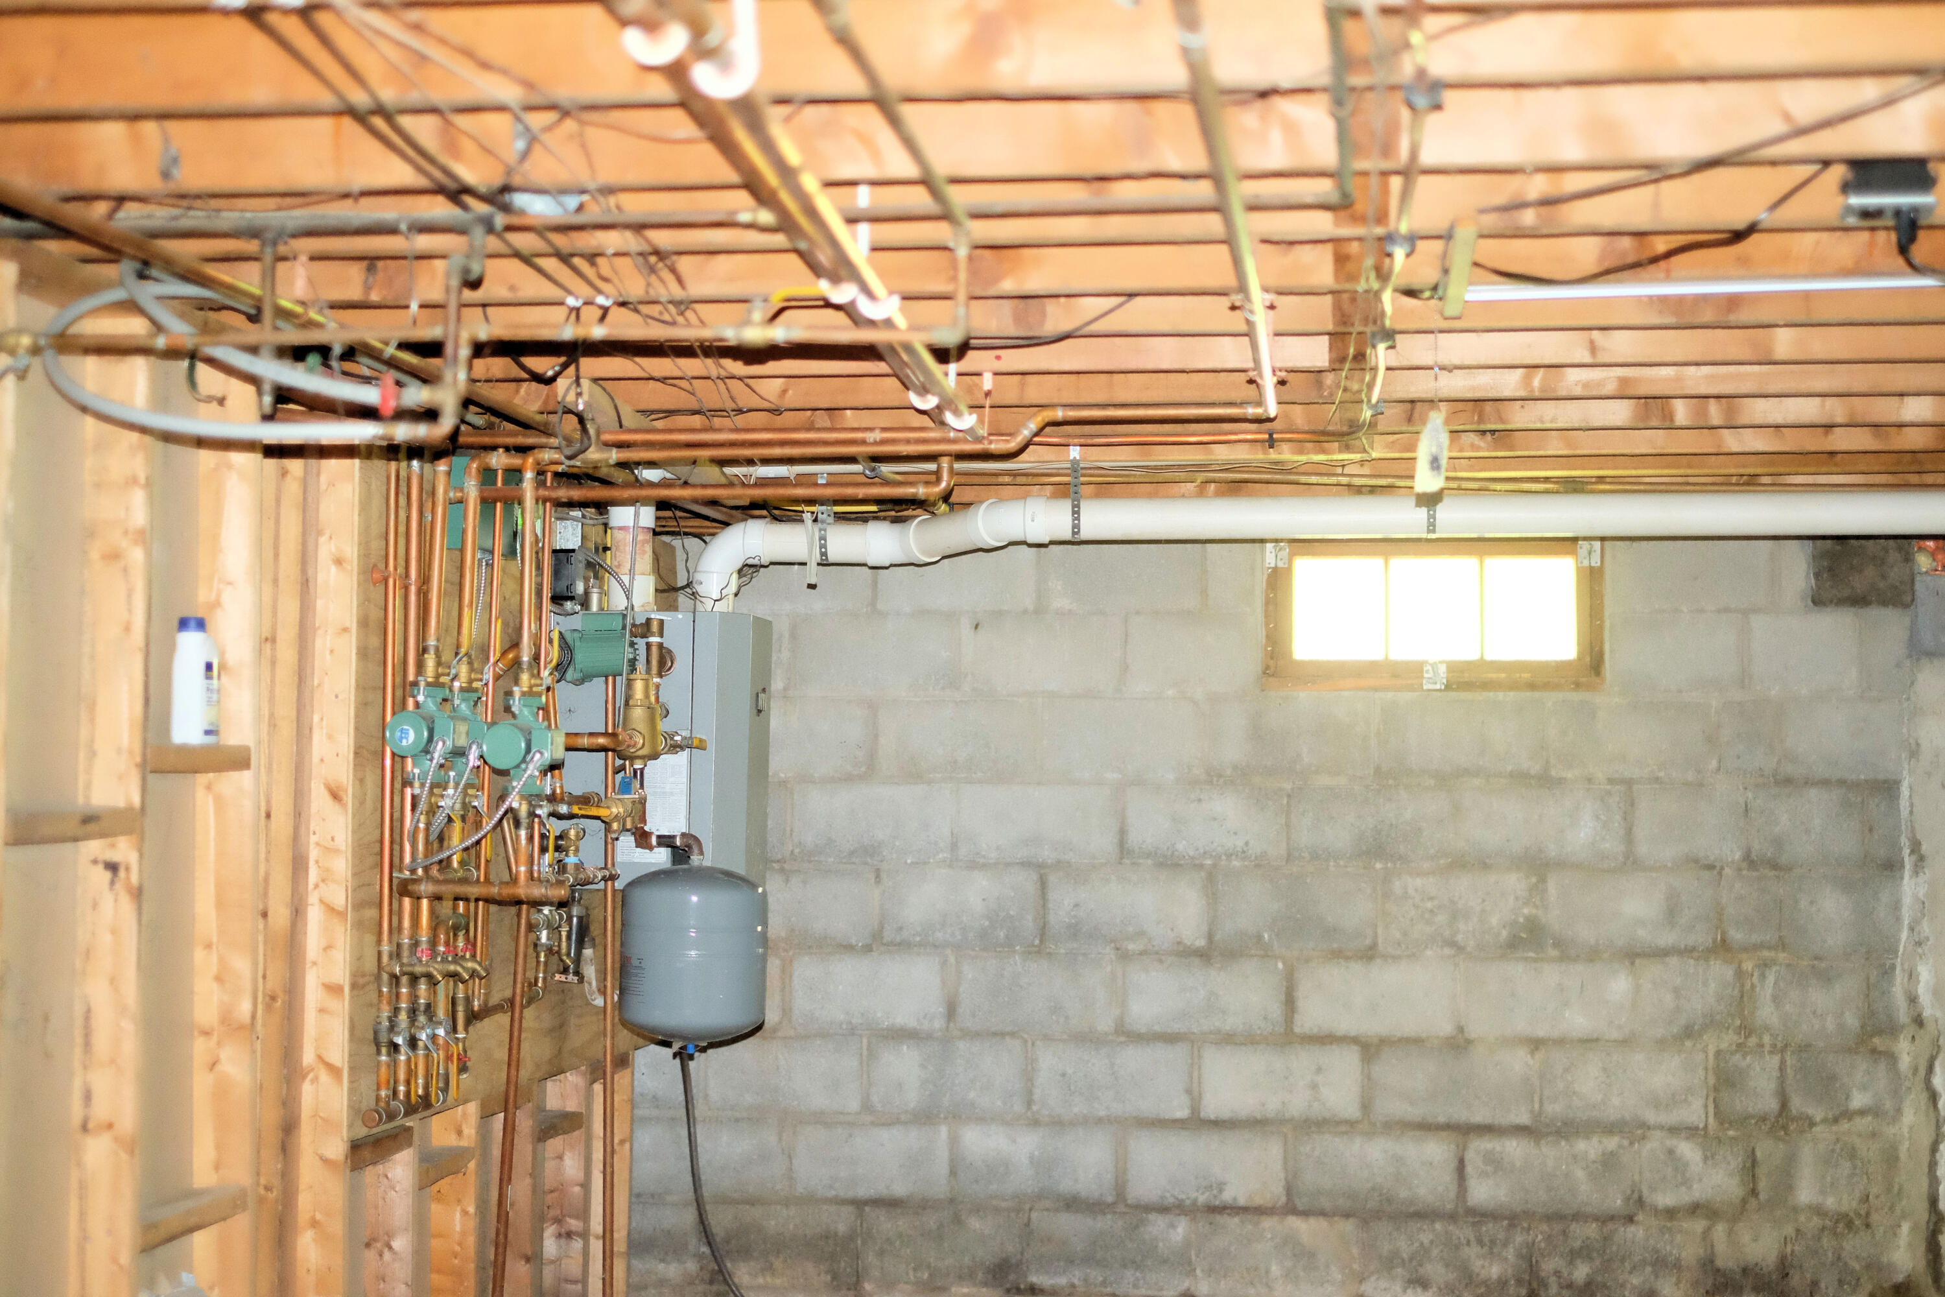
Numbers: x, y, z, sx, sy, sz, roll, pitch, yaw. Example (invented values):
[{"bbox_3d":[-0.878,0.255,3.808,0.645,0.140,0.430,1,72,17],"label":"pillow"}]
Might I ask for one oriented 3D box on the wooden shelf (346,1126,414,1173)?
[{"bbox_3d":[-1.063,0.865,4.966,0.089,0.039,0.350,0,-3,7],"label":"wooden shelf"}]

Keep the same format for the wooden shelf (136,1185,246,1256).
[{"bbox_3d":[-1.160,0.818,4.128,0.089,0.039,0.380,0,-3,7],"label":"wooden shelf"}]

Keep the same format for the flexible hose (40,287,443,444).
[{"bbox_3d":[-0.887,-0.376,3.732,0.480,0.240,0.420,0,-3,7],"label":"flexible hose"}]

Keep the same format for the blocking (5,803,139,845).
[{"bbox_3d":[-1.206,0.230,3.737,0.089,0.039,0.380,0,-3,7],"label":"blocking"}]

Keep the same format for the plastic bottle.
[{"bbox_3d":[-1.145,0.050,4.228,0.052,0.189,0.075,0,-3,7],"label":"plastic bottle"}]

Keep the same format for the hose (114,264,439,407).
[{"bbox_3d":[-0.887,-0.402,3.683,0.440,0.220,0.220,0,-3,7],"label":"hose"}]

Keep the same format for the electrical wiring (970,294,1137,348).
[{"bbox_3d":[0.129,-0.531,4.591,0.290,0.075,0.180,0,-3,7],"label":"electrical wiring"}]

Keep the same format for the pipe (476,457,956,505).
[{"bbox_3d":[-0.481,-0.310,5.315,0.904,0.091,0.035,0,-3,7],"label":"pipe"}]

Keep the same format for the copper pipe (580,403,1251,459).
[{"bbox_3d":[-0.087,-0.400,5.274,1.256,0.101,0.035,0,-3,7],"label":"copper pipe"}]

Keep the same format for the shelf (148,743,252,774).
[{"bbox_3d":[-1.158,0.160,4.159,0.089,0.039,0.375,0,-3,7],"label":"shelf"}]

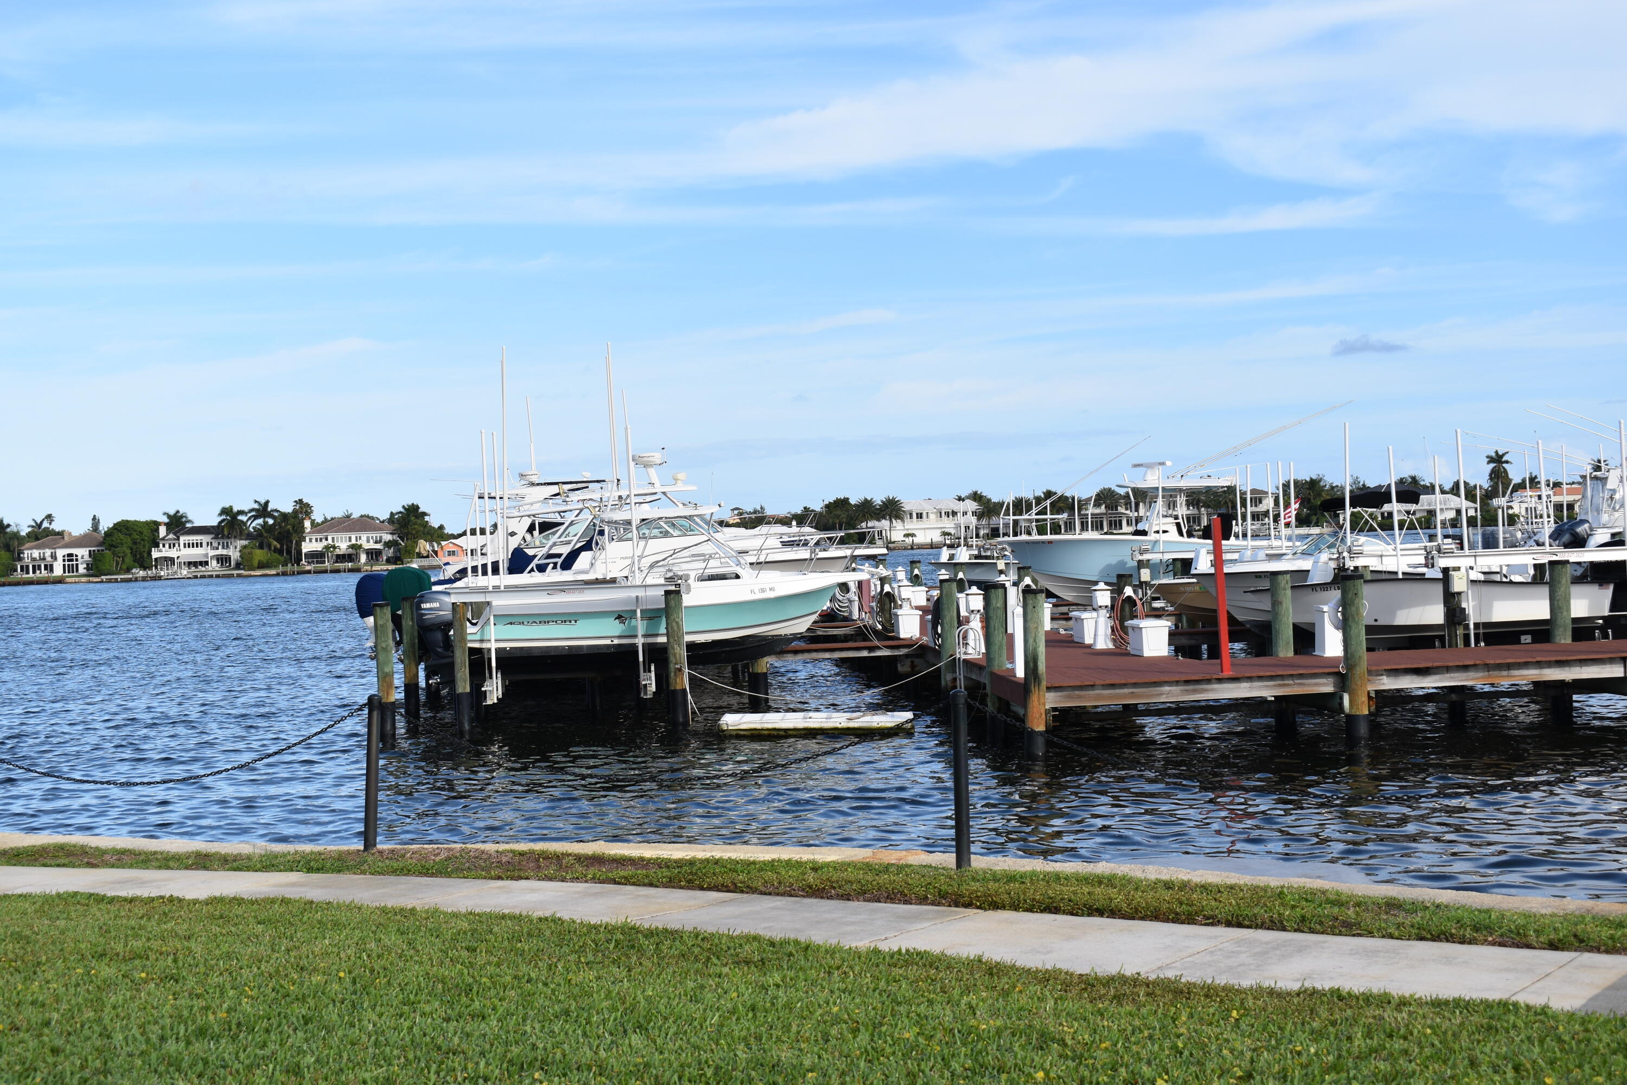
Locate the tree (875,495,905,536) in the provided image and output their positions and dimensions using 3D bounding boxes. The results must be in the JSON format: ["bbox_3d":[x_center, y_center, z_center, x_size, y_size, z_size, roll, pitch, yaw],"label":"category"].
[{"bbox_3d":[16.185,-4.684,428.000,6.420,10.430,6.420,-2,0,0],"label":"tree"}]

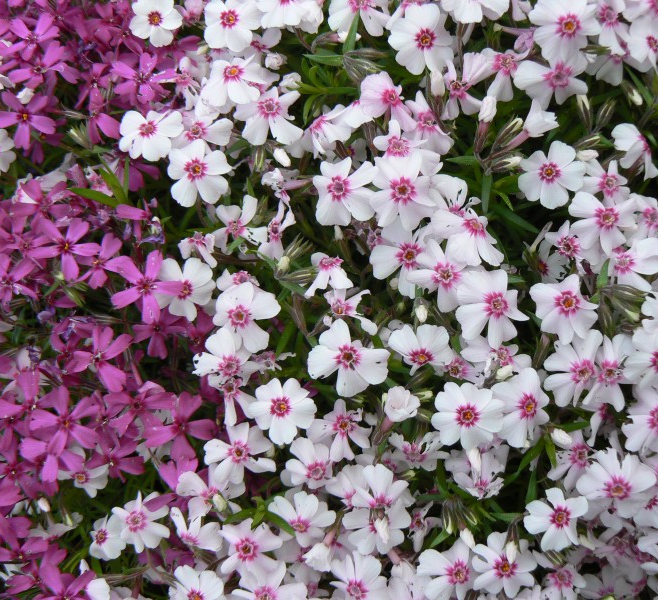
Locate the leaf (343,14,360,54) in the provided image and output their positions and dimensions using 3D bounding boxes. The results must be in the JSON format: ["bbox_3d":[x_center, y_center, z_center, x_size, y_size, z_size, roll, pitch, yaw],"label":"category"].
[{"bbox_3d":[0.007,-0.085,0.266,0.004,0.014,0.002,14,19,-1],"label":"leaf"}]

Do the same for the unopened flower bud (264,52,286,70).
[{"bbox_3d":[-0.017,-0.077,0.270,0.006,0.006,0.007,0,18,32],"label":"unopened flower bud"}]

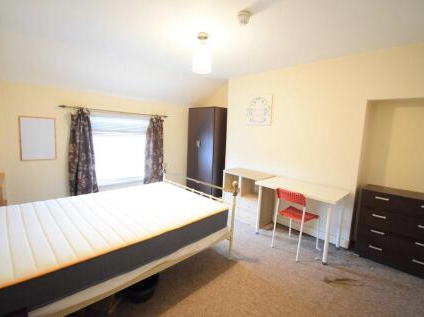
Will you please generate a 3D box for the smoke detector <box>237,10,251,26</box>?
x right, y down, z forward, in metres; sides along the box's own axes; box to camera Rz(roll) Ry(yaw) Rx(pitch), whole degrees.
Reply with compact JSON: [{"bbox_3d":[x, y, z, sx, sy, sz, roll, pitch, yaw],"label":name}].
[{"bbox_3d":[0.266,-1.170,1.661,0.105,0.090,0.105,2,7,0],"label":"smoke detector"}]

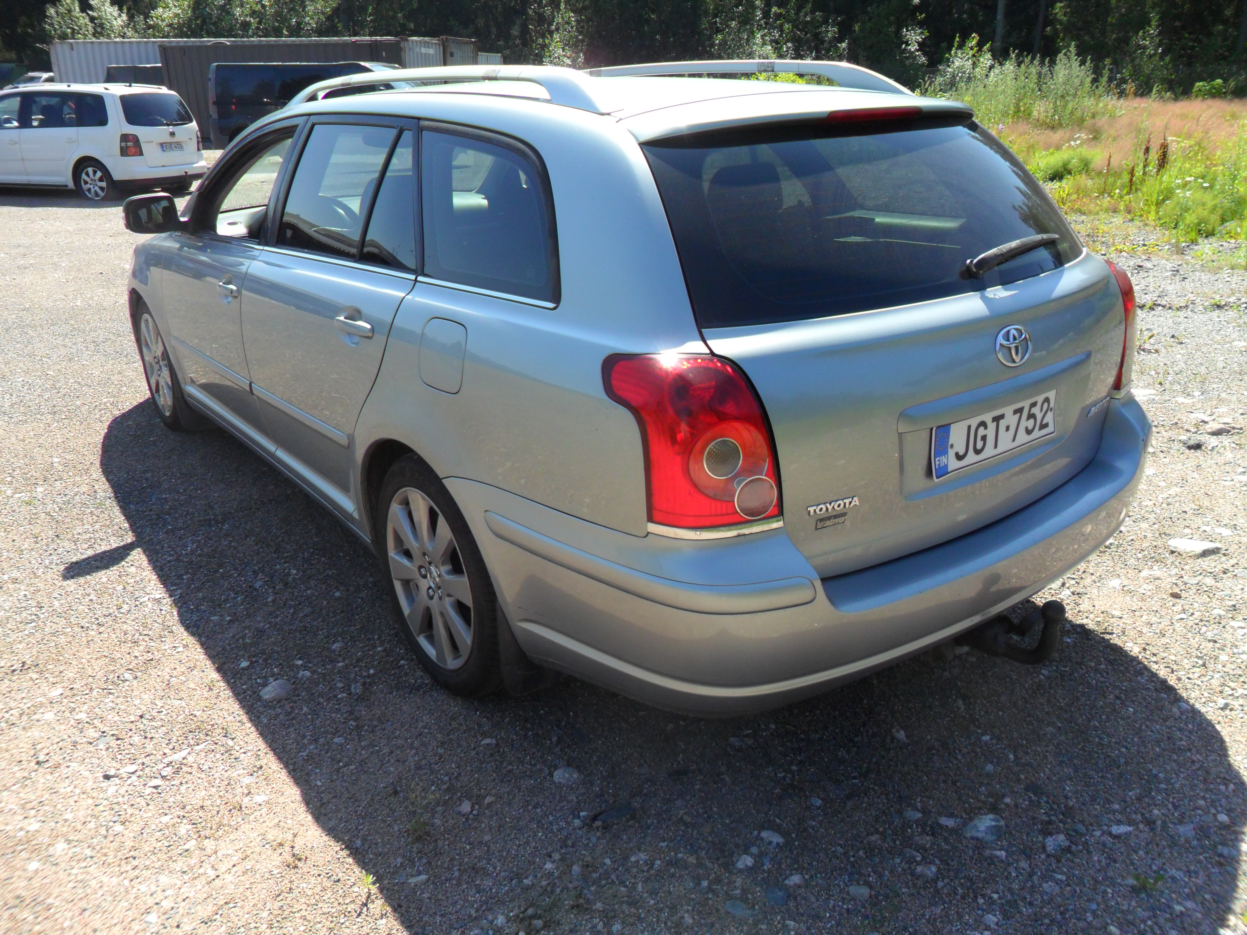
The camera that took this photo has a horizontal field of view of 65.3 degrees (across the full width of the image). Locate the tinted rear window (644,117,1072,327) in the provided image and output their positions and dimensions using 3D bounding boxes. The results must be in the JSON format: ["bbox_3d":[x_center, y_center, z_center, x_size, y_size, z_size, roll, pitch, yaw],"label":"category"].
[{"bbox_3d":[0.578,-0.562,2.122,1.290,0.467,0.049,-17,-17,-34],"label":"tinted rear window"}]

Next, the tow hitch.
[{"bbox_3d":[0.836,0.334,2.126,0.090,0.180,0.245,-17,26,-34],"label":"tow hitch"}]

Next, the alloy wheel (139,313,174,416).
[{"bbox_3d":[-2.085,-0.489,4.542,0.180,0.470,0.470,-17,26,-34],"label":"alloy wheel"}]

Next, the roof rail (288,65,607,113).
[{"bbox_3d":[-0.590,-1.043,2.691,0.085,0.120,1.860,-17,26,-34],"label":"roof rail"}]

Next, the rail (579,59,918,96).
[{"bbox_3d":[0.180,-1.278,3.240,0.085,0.120,1.860,-17,26,-34],"label":"rail"}]

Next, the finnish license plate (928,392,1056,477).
[{"bbox_3d":[0.785,-0.082,2.037,0.442,0.118,0.012,-17,20,-34],"label":"finnish license plate"}]

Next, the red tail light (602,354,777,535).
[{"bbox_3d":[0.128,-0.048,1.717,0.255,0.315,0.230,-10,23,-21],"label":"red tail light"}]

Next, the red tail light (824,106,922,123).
[{"bbox_3d":[0.531,-0.761,2.103,0.325,0.030,0.045,-17,26,-34],"label":"red tail light"}]

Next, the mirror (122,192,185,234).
[{"bbox_3d":[-1.699,-0.918,3.510,0.220,0.145,0.125,-17,26,-34],"label":"mirror"}]

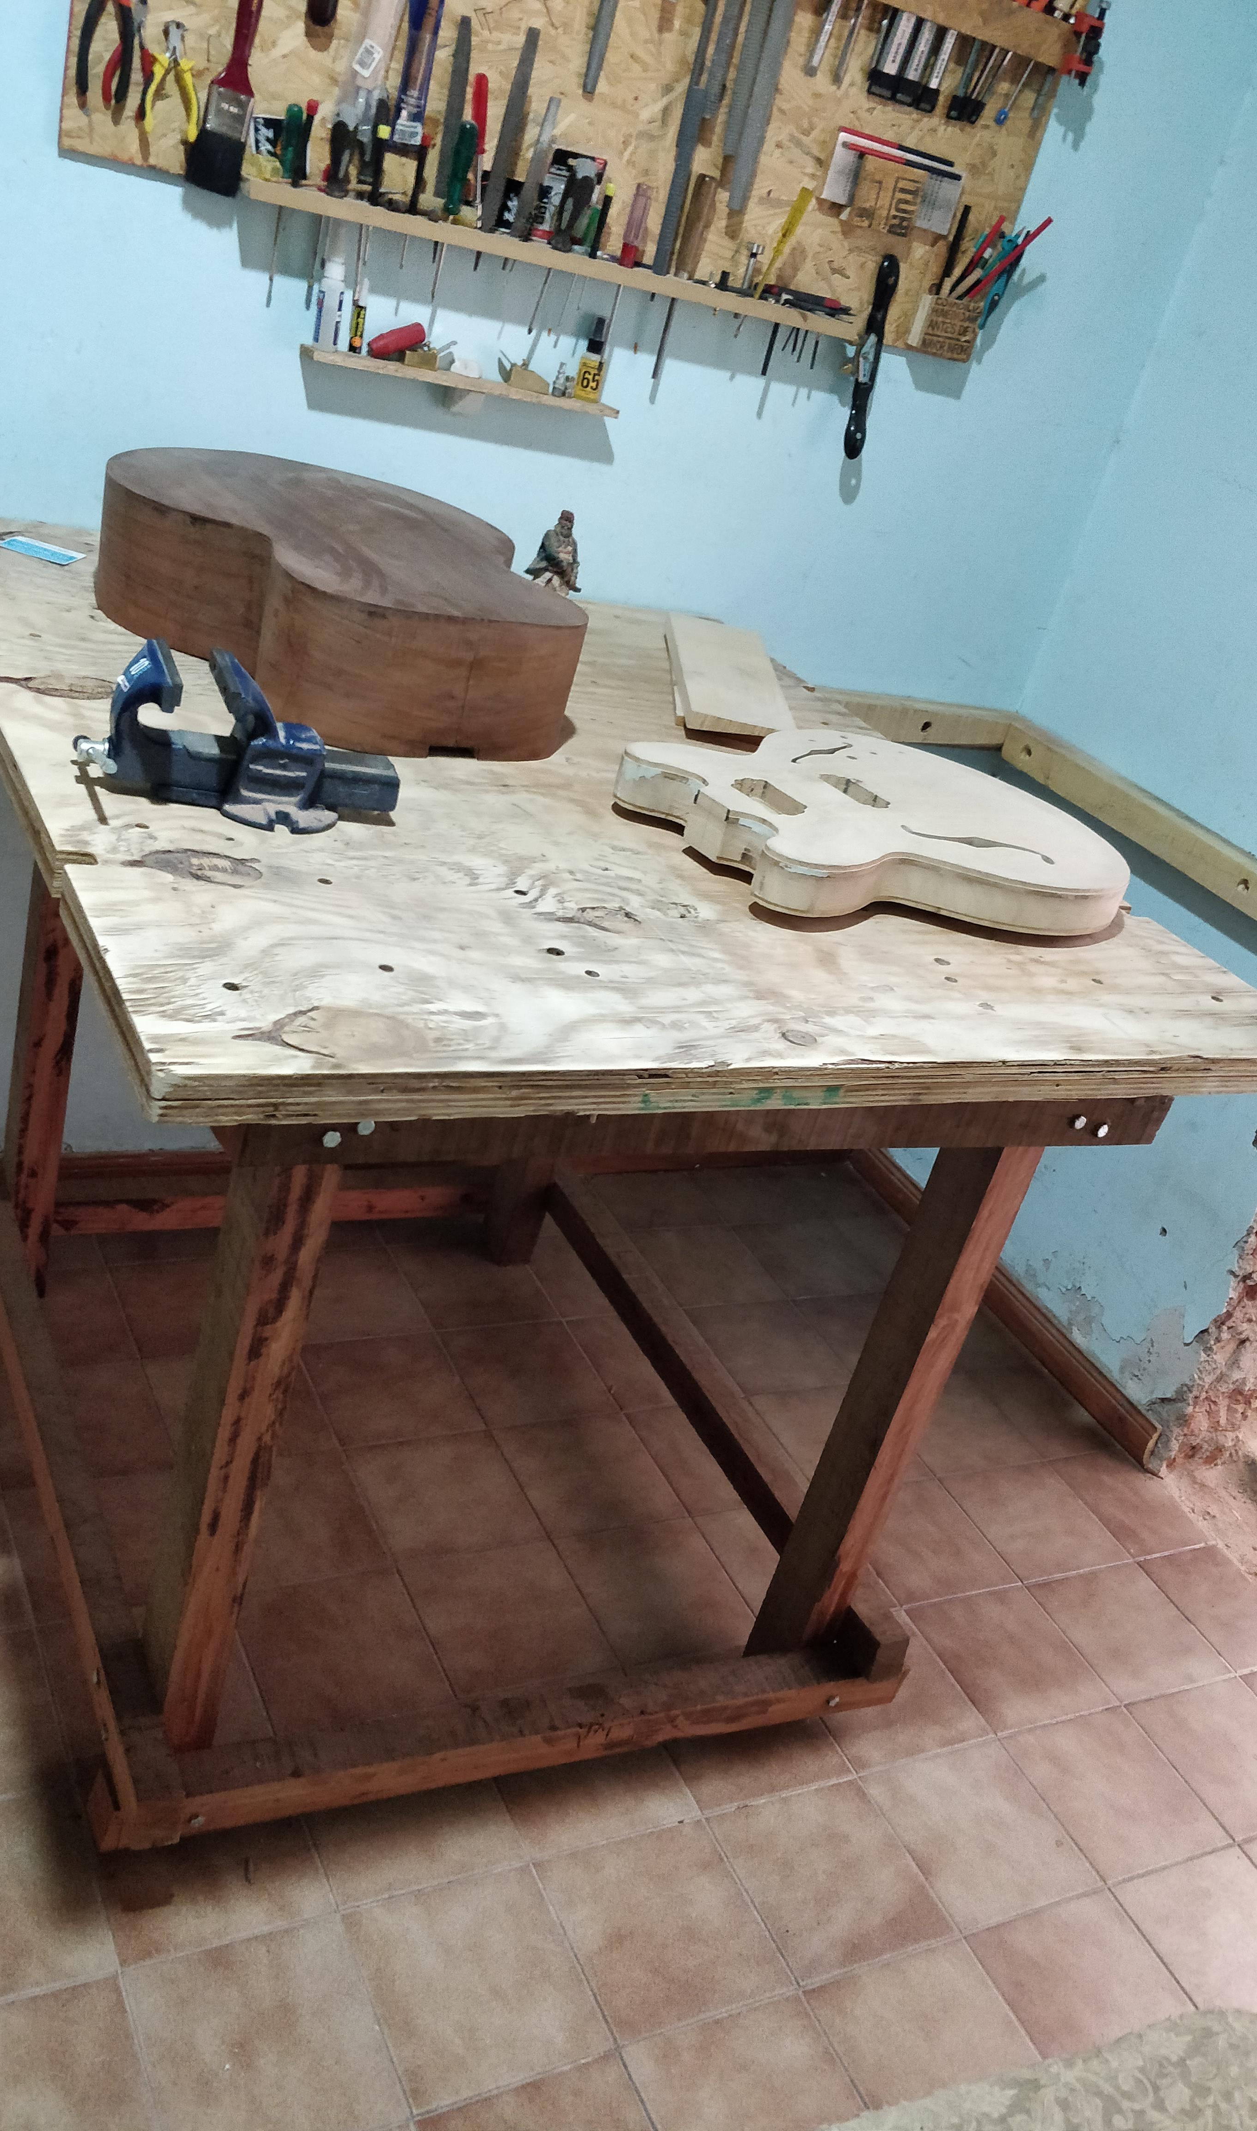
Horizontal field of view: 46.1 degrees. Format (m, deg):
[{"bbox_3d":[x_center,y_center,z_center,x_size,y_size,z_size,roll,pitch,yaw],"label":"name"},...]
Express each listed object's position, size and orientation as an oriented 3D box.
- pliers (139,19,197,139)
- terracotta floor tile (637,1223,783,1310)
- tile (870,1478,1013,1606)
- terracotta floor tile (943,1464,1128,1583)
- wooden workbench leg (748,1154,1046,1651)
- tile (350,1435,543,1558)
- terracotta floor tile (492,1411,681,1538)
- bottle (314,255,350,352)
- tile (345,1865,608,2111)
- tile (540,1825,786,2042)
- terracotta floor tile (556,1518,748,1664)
[{"bbox_3d":[-0.469,-1.015,1.522,0.058,0.115,0.018,-1,31,-30],"label":"pliers"},{"bbox_3d":[0.134,0.345,2.518,0.198,0.010,0.198,-3,36,-29],"label":"terracotta floor tile"},{"bbox_3d":[0.385,0.631,1.952,0.196,0.010,0.194,-1,31,-30],"label":"tile"},{"bbox_3d":[0.617,0.692,2.244,0.203,0.010,0.193,-2,35,-29],"label":"terracotta floor tile"},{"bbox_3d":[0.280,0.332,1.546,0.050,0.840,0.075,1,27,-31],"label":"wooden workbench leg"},{"bbox_3d":[-0.250,0.585,2.006,0.203,0.010,0.193,-2,35,-29],"label":"tile"},{"bbox_3d":[-0.056,0.574,2.063,0.198,0.010,0.198,-3,36,-29],"label":"terracotta floor tile"},{"bbox_3d":[-0.370,-0.941,1.832,0.030,0.103,0.030,-5,36,-32],"label":"bottle"},{"bbox_3d":[-0.152,0.915,1.474,0.198,0.010,0.198,-3,36,-29],"label":"tile"},{"bbox_3d":[0.034,0.846,1.450,0.196,0.010,0.194,-1,31,-30],"label":"tile"},{"bbox_3d":[0.035,0.635,1.784,0.196,0.010,0.194,-1,31,-30],"label":"terracotta floor tile"}]

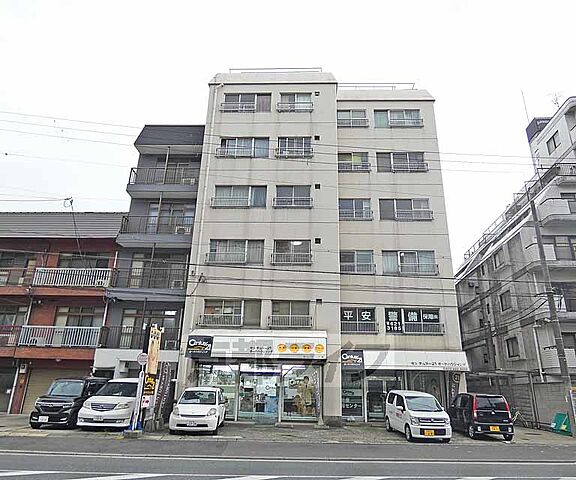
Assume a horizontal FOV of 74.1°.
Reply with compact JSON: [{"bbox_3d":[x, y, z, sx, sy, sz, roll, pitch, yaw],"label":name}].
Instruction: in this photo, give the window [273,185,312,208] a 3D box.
[{"bbox_3d":[0.296,-2.342,20.466,1.906,1.358,0.150,0,-19,2],"label":"window"}]

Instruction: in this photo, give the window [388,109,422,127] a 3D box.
[{"bbox_3d":[6.572,-6.798,21.297,1.823,1.198,0.200,1,-18,2],"label":"window"}]

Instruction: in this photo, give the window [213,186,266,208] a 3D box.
[{"bbox_3d":[-2.364,-2.117,18.832,2.613,1.229,0.200,1,-18,2],"label":"window"}]

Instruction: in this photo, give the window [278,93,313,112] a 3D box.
[{"bbox_3d":[0.436,-8.047,22.230,2.041,1.427,0.280,0,-20,2],"label":"window"}]

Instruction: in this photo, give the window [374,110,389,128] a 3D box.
[{"bbox_3d":[5.251,-6.770,21.373,0.794,1.213,0.100,1,-18,2],"label":"window"}]

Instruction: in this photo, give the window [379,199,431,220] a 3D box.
[{"bbox_3d":[6.592,-1.721,21.541,3.057,1.375,0.280,0,-20,2],"label":"window"}]

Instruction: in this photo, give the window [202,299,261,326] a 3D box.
[{"bbox_3d":[-2.501,3.277,17.098,2.608,1.213,0.200,1,-18,2],"label":"window"}]

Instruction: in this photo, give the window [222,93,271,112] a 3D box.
[{"bbox_3d":[-2.196,-7.397,20.528,2.604,1.243,0.200,1,-18,2],"label":"window"}]

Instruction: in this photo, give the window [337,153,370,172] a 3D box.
[{"bbox_3d":[3.839,-4.628,22.659,2.113,1.402,0.280,0,-20,2],"label":"window"}]

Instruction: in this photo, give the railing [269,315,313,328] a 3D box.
[{"bbox_3d":[0.108,3.890,18.178,2.099,0.610,0.300,0,-19,2],"label":"railing"}]

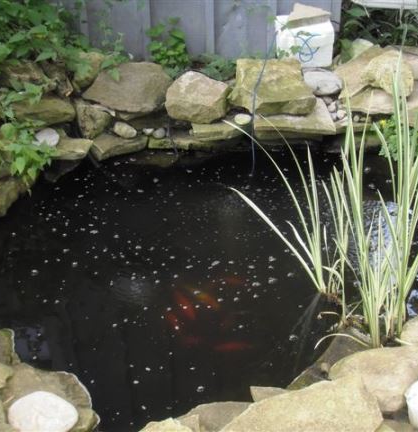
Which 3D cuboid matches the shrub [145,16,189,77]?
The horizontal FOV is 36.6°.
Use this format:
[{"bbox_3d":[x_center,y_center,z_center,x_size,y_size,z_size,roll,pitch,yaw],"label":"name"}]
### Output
[{"bbox_3d":[-0.251,-1.015,3.819,0.270,0.370,0.220,-1,30,0],"label":"shrub"}]

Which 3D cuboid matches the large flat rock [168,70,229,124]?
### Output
[{"bbox_3d":[-0.067,-0.756,4.032,0.390,0.290,0.300,-1,24,0],"label":"large flat rock"}]

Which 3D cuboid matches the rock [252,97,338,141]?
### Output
[{"bbox_3d":[0.523,-0.615,3.961,0.484,0.134,0.371,-1,26,0],"label":"rock"}]

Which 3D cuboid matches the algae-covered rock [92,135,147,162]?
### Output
[{"bbox_3d":[-0.532,-0.418,3.716,0.288,0.082,0.185,-15,30,-27],"label":"algae-covered rock"}]

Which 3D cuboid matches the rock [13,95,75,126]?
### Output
[{"bbox_3d":[-1.012,-0.649,3.888,0.370,0.140,0.250,-5,24,-9],"label":"rock"}]

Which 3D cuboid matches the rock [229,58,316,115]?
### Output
[{"bbox_3d":[0.400,-0.815,3.987,0.484,0.237,0.371,-1,26,0],"label":"rock"}]

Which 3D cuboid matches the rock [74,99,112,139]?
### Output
[{"bbox_3d":[-0.703,-0.590,3.813,0.206,0.196,0.165,-8,27,-13],"label":"rock"}]

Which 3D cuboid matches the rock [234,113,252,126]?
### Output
[{"bbox_3d":[0.204,-0.587,3.845,0.103,0.062,0.082,-1,26,0],"label":"rock"}]

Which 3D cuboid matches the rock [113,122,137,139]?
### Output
[{"bbox_3d":[-0.501,-0.513,3.792,0.135,0.085,0.100,-1,24,0],"label":"rock"}]

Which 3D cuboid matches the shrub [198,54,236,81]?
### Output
[{"bbox_3d":[0.044,-1.015,4.320,0.280,0.210,0.210,-1,24,0],"label":"shrub"}]

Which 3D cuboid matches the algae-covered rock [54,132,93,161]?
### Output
[{"bbox_3d":[-0.787,-0.391,3.594,0.250,0.075,0.170,-9,31,-13],"label":"algae-covered rock"}]

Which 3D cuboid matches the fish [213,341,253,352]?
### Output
[{"bbox_3d":[0.094,0.501,2.421,0.155,0.048,0.042,-2,30,-1],"label":"fish"}]

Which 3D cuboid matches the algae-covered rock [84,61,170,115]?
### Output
[{"bbox_3d":[-0.526,-0.823,4.080,0.560,0.250,0.360,-1,24,0],"label":"algae-covered rock"}]

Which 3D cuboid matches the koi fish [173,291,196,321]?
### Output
[{"bbox_3d":[-0.087,0.330,2.329,0.060,0.065,0.200,-9,25,-18],"label":"koi fish"}]

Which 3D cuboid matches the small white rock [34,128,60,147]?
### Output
[{"bbox_3d":[-0.901,-0.436,3.521,0.125,0.090,0.095,-9,31,-13],"label":"small white rock"}]

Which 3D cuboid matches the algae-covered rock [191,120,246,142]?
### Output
[{"bbox_3d":[0.059,-0.530,3.917,0.340,0.080,0.220,-1,24,0],"label":"algae-covered rock"}]

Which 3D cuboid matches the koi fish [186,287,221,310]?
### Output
[{"bbox_3d":[-0.023,0.350,2.685,0.190,0.058,0.050,25,39,37],"label":"koi fish"}]

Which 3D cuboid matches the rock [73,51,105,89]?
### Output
[{"bbox_3d":[-0.756,-0.910,4.000,0.196,0.206,0.185,-8,27,-13],"label":"rock"}]

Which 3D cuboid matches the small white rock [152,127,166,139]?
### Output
[{"bbox_3d":[-0.282,-0.473,3.617,0.075,0.058,0.060,-1,30,0],"label":"small white rock"}]

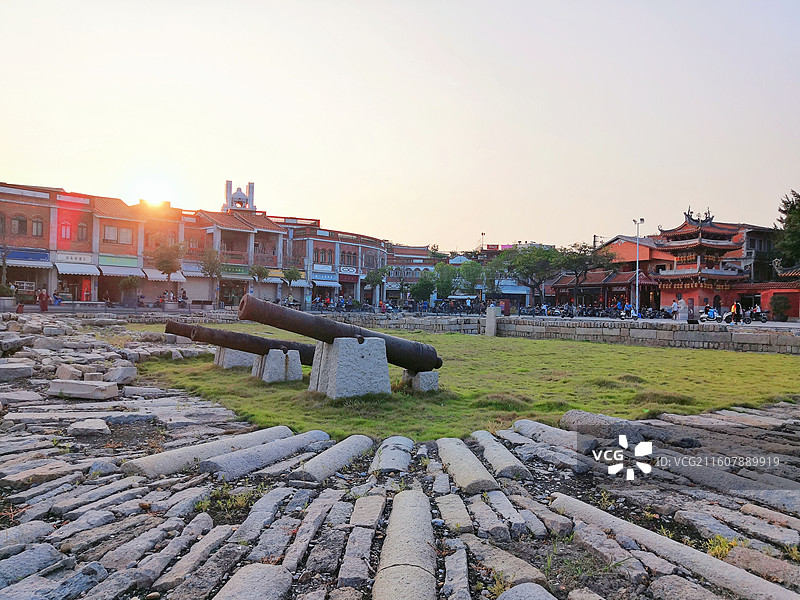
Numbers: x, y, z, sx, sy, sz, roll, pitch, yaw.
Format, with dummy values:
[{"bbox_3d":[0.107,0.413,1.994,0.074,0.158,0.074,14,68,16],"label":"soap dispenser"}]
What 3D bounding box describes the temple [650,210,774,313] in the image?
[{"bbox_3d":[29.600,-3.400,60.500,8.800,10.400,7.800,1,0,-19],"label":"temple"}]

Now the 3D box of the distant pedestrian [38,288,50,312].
[{"bbox_3d":[-25.637,0.022,45.000,0.650,1.640,0.420,1,0,-3],"label":"distant pedestrian"}]

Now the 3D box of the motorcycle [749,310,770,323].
[{"bbox_3d":[26.465,1.157,46.000,1.750,1.100,0.700,1,0,29],"label":"motorcycle"}]

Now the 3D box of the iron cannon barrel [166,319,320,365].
[{"bbox_3d":[-2.381,0.809,11.067,2.700,0.380,0.420,13,-7,-35],"label":"iron cannon barrel"}]

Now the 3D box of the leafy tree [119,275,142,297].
[{"bbox_3d":[-21.600,-1.100,50.000,1.800,2.000,1.750,1,0,-22],"label":"leafy tree"}]

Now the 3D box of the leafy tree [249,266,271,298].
[{"bbox_3d":[-13.100,-1.400,58.000,1.900,3.600,1.950,1,0,0],"label":"leafy tree"}]

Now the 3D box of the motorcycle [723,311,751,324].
[{"bbox_3d":[23.458,1.192,43.500,1.850,1.050,0.700,1,0,31],"label":"motorcycle"}]

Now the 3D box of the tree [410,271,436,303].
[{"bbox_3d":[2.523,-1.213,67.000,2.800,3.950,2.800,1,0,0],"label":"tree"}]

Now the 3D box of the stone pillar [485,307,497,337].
[{"bbox_3d":[6.526,1.572,45.000,0.580,2.100,0.520,1,0,27],"label":"stone pillar"}]

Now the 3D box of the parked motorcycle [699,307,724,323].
[{"bbox_3d":[22.464,1.067,45.000,1.850,1.150,0.700,1,0,31],"label":"parked motorcycle"}]

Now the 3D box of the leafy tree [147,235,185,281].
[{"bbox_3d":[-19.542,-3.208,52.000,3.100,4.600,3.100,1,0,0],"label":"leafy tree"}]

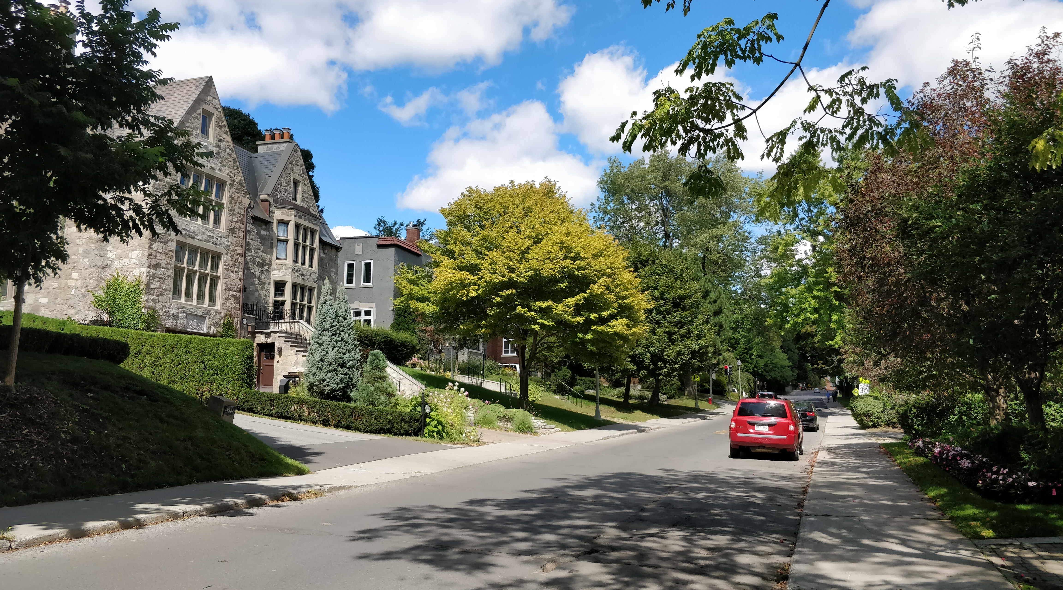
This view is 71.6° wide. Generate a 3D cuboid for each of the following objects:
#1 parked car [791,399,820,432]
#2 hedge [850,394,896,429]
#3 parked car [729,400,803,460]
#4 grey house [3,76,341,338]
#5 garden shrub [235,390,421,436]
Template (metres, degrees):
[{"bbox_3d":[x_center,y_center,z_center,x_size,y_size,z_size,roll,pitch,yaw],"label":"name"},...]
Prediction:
[{"bbox_3d":[12.607,5.672,34.858,1.780,1.460,4.550,-3,-8,22],"label":"parked car"},{"bbox_3d":[16.301,5.573,35.200,2.000,1.620,2.100,-3,-8,22],"label":"hedge"},{"bbox_3d":[6.713,3.730,20.962,1.790,1.650,4.410,-3,-8,22],"label":"parked car"},{"bbox_3d":[-15.866,-2.173,33.159,10.500,10.400,12.900,-3,-9,19],"label":"grey house"},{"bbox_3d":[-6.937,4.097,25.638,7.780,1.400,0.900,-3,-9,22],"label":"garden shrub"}]

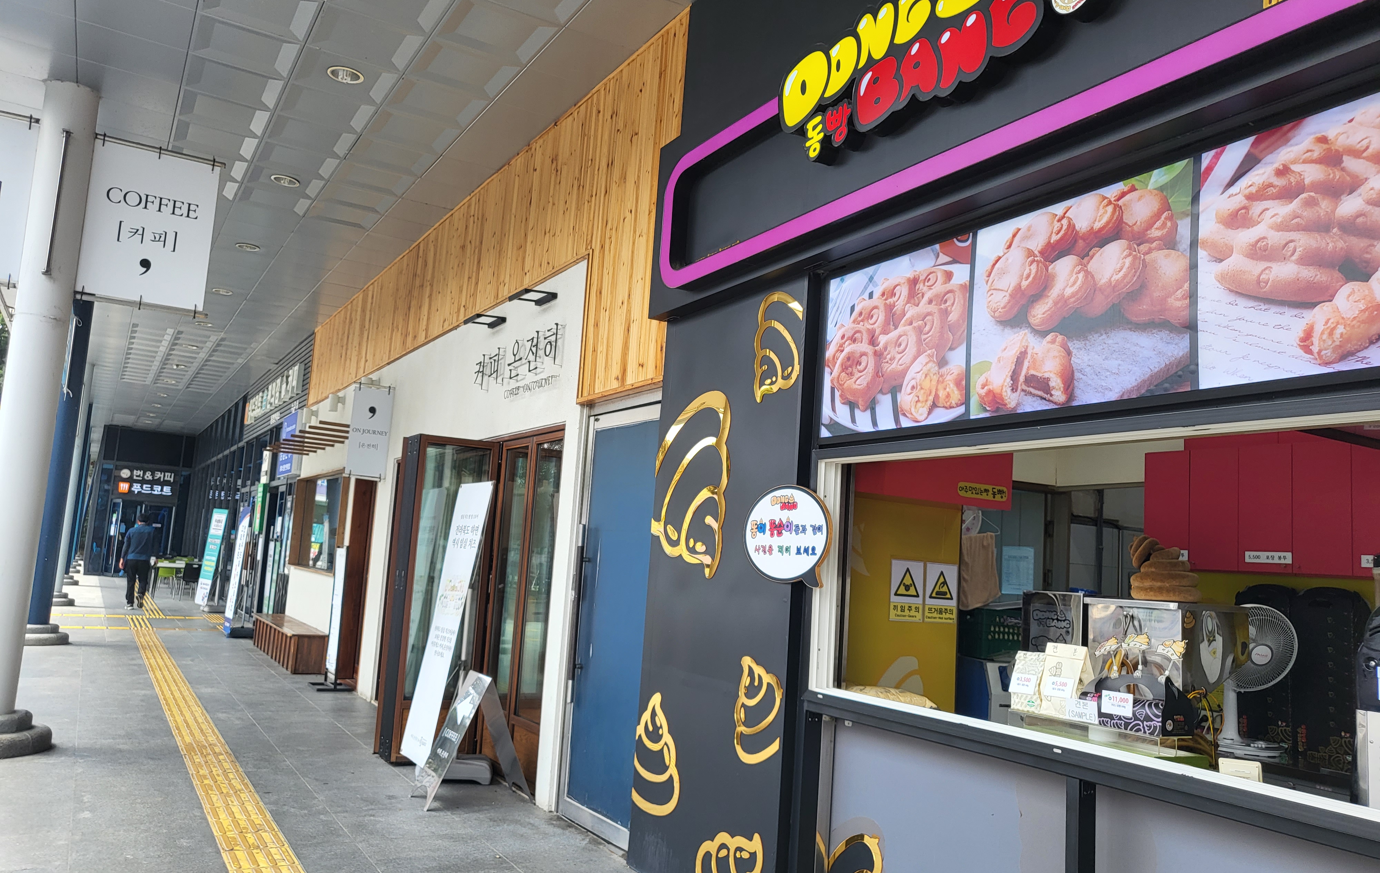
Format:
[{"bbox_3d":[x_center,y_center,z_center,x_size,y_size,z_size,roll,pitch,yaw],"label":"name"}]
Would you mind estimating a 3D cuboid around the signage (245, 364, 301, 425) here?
[{"bbox_3d":[-7.652,-0.680,18.922,0.100,0.480,6.200,8,-8,-29],"label":"signage"}]

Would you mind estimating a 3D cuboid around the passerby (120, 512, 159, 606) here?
[{"bbox_3d":[-10.224,2.311,19.256,0.620,1.760,0.450,8,-8,-29],"label":"passerby"}]

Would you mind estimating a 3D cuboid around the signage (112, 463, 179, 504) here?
[{"bbox_3d":[-16.670,1.452,31.823,1.730,1.100,0.150,8,-8,-29],"label":"signage"}]

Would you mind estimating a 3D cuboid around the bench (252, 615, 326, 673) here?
[{"bbox_3d":[-4.996,2.552,12.933,0.430,0.420,3.250,8,-8,-29],"label":"bench"}]

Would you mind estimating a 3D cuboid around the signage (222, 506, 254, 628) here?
[{"bbox_3d":[-6.647,1.948,15.217,0.050,1.800,0.600,11,-10,-33],"label":"signage"}]

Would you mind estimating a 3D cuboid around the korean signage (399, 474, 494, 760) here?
[{"bbox_3d":[-1.581,1.179,6.710,0.050,1.800,0.600,17,-13,-28],"label":"korean signage"}]

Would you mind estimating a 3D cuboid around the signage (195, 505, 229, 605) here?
[{"bbox_3d":[-9.069,2.276,19.638,0.600,1.800,0.050,-2,-14,45],"label":"signage"}]

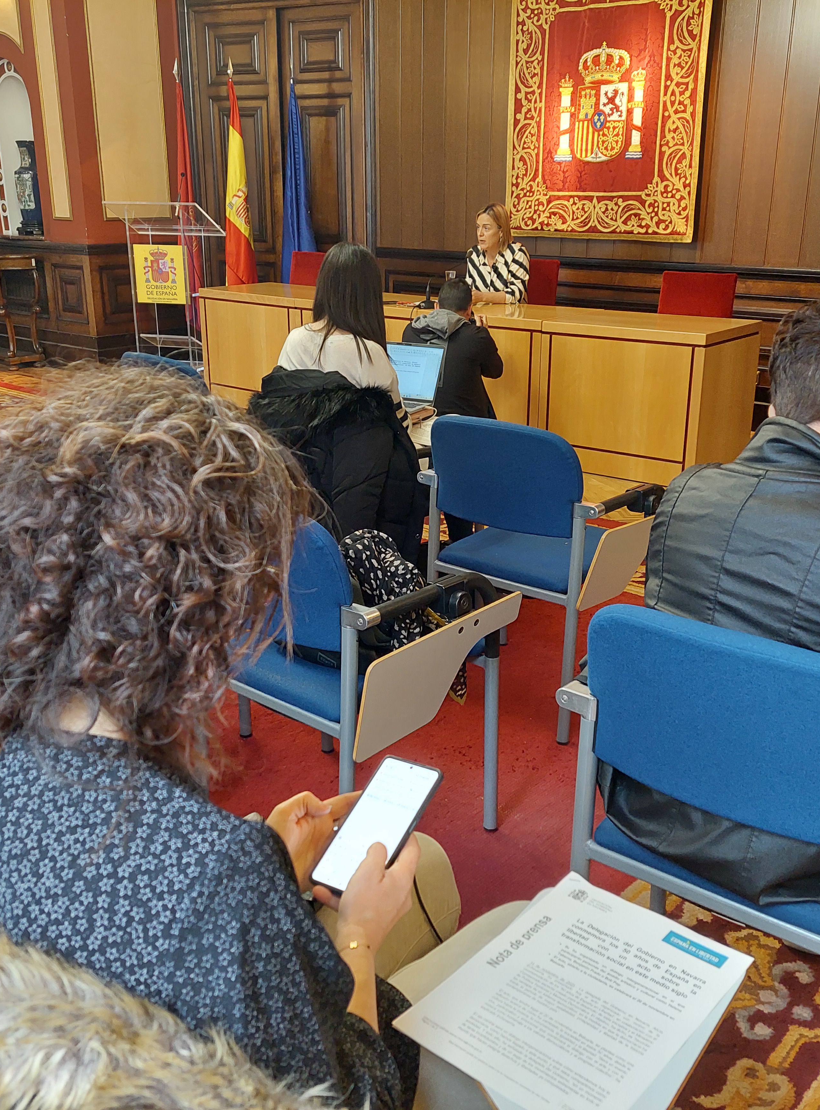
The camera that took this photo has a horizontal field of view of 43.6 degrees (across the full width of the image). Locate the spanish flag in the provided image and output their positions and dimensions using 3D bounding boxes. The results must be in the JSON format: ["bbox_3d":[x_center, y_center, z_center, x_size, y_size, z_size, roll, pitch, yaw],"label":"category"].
[{"bbox_3d":[-1.369,-2.906,8.416,0.280,1.830,0.170,16,25,38],"label":"spanish flag"}]

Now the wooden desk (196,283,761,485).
[{"bbox_3d":[0.180,-1.167,6.377,3.801,0.772,0.682,16,25,38],"label":"wooden desk"}]

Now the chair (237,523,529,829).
[{"bbox_3d":[-0.140,0.229,2.229,0.599,0.842,0.512,16,25,38],"label":"chair"}]

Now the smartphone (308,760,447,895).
[{"bbox_3d":[-0.033,0.285,1.073,0.077,0.010,0.163,10,50,36],"label":"smartphone"}]

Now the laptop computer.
[{"bbox_3d":[-0.084,-0.638,3.645,0.325,0.215,0.300,12,22,31],"label":"laptop computer"}]

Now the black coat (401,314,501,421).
[{"bbox_3d":[0.202,-0.897,4.900,0.490,0.560,0.400,4,19,11],"label":"black coat"}]

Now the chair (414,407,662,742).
[{"bbox_3d":[0.399,0.010,2.907,0.605,0.848,0.520,16,24,37],"label":"chair"}]

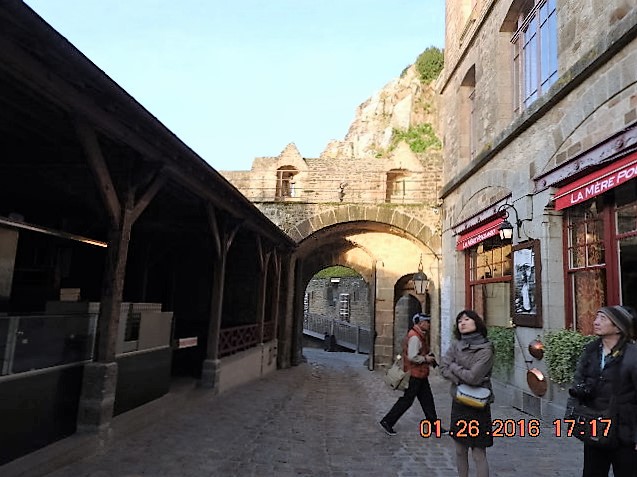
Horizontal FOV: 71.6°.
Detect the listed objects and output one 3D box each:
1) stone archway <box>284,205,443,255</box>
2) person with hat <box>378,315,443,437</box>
[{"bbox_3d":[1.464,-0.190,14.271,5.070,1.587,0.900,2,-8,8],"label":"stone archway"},{"bbox_3d":[1.288,1.860,6.151,0.920,1.637,0.520,4,-8,-7],"label":"person with hat"}]

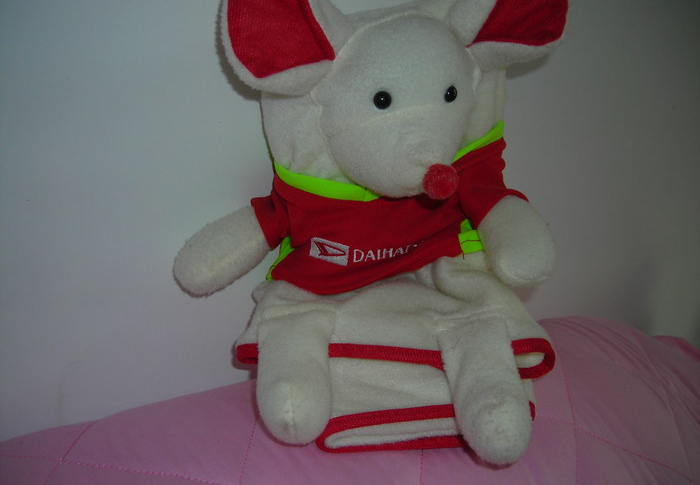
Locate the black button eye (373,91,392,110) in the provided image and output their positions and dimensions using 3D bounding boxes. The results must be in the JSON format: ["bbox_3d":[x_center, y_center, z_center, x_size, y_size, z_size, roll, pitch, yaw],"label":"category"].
[{"bbox_3d":[0.026,-0.112,0.605,0.015,0.015,0.009,-1,9,-7],"label":"black button eye"}]

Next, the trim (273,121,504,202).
[{"bbox_3d":[0.033,-0.068,0.650,0.193,0.060,0.090,-4,9,-4],"label":"trim"}]

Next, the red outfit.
[{"bbox_3d":[0.033,-0.023,0.650,0.230,0.125,0.110,-2,7,-3],"label":"red outfit"}]

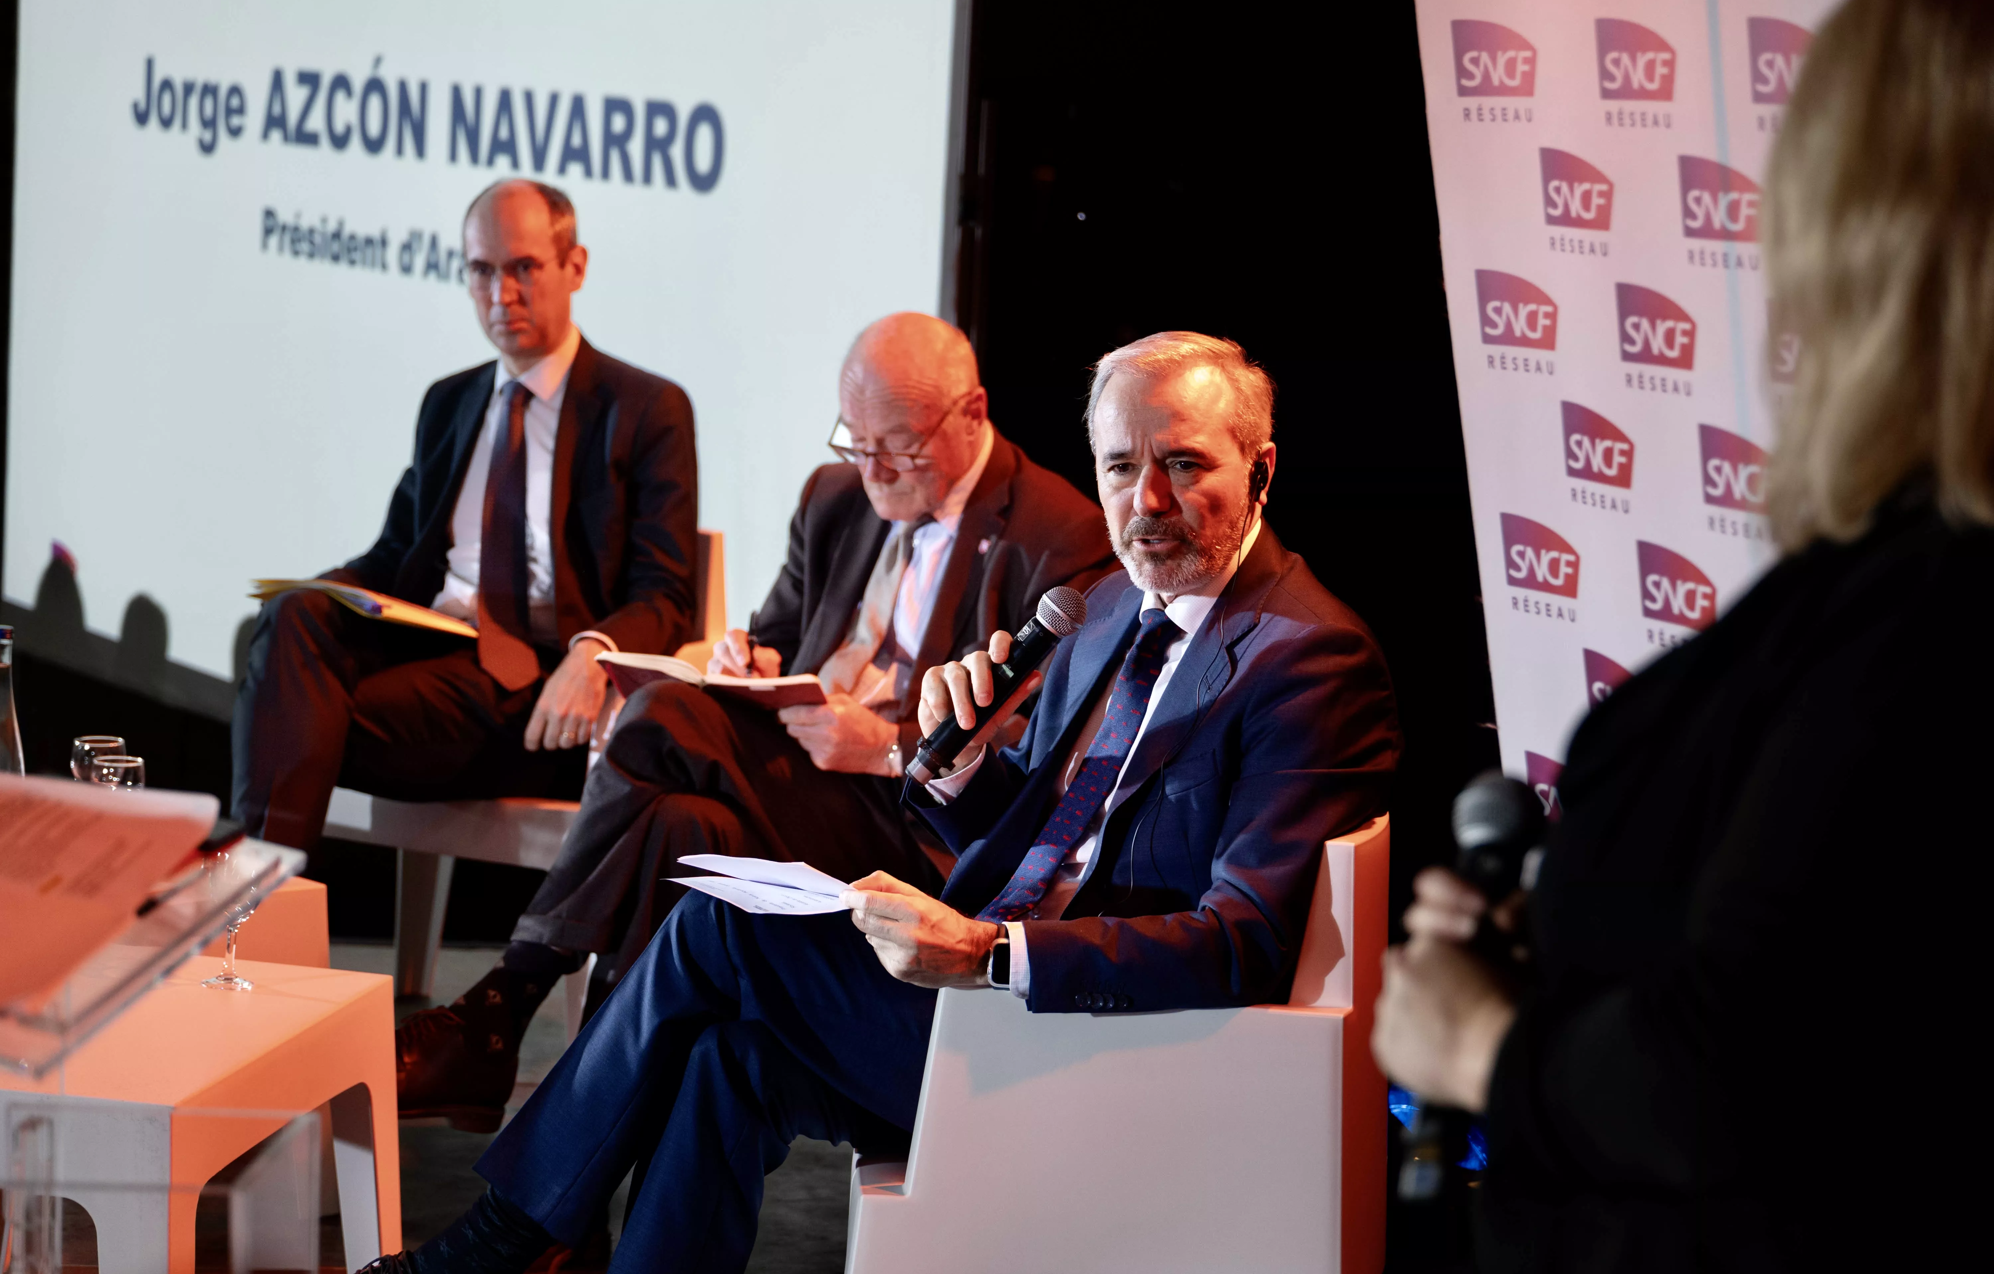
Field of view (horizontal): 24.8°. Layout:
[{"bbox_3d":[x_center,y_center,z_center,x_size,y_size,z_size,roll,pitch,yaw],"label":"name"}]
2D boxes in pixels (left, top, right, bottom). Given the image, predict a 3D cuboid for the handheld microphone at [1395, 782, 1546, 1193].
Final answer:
[{"bbox_3d":[0.280,0.211,2.750,0.052,0.260,0.052,7,12,-17],"label":"handheld microphone"}]

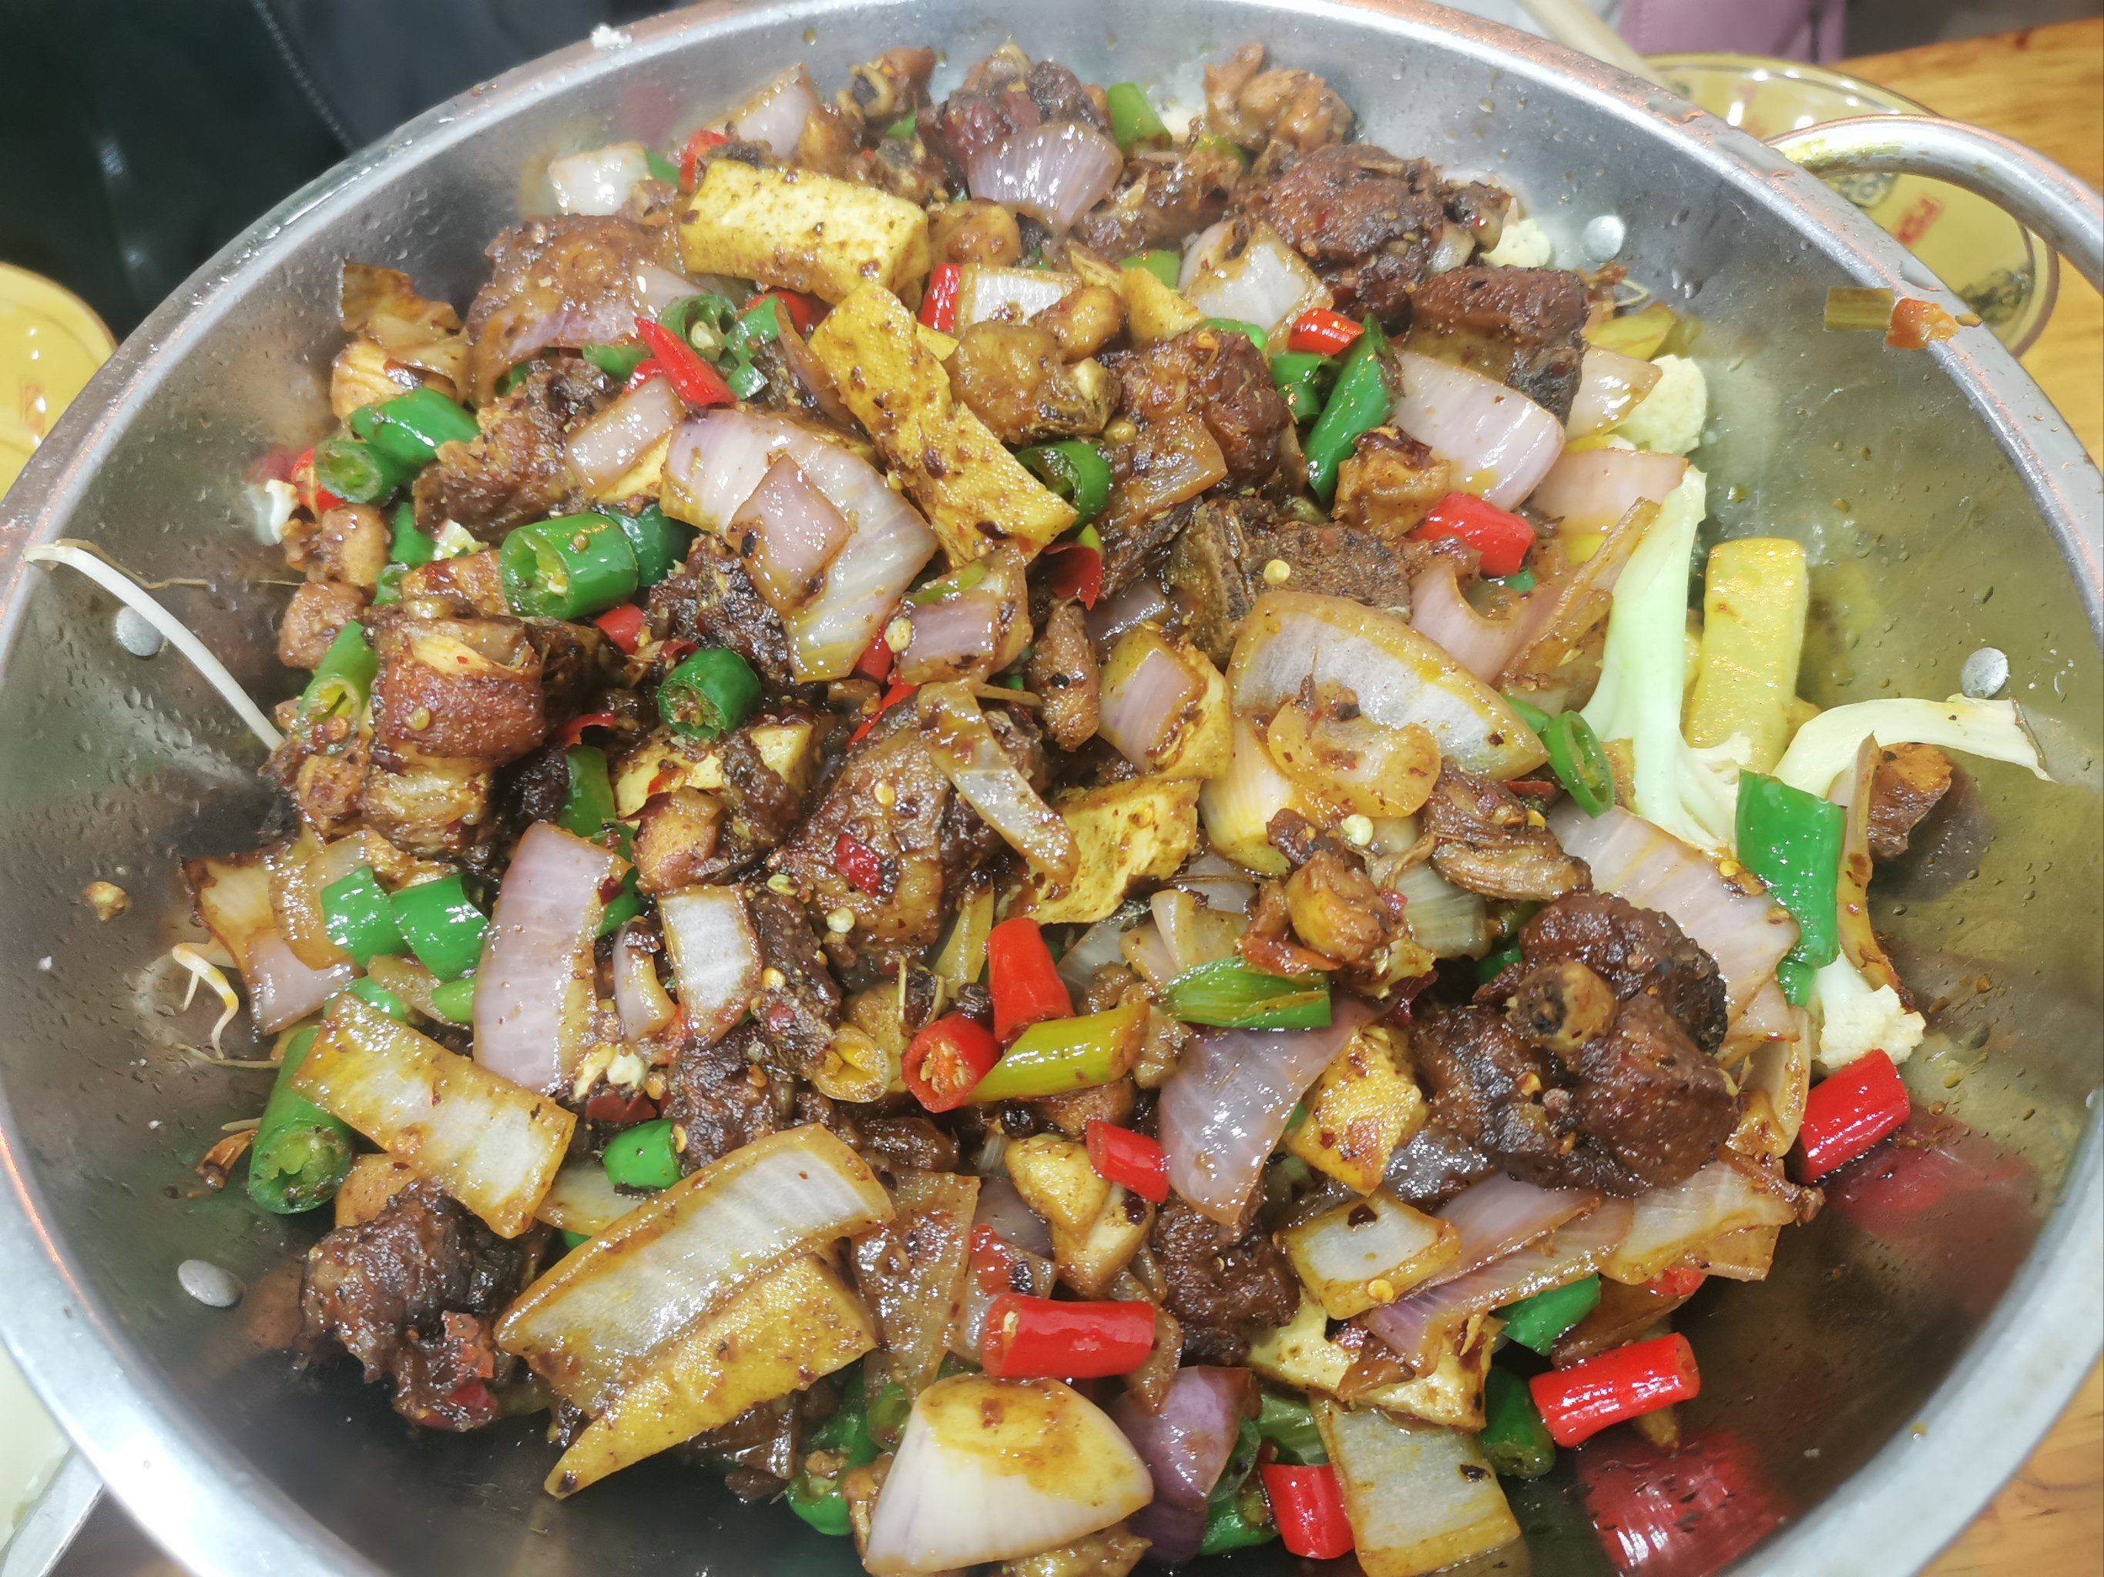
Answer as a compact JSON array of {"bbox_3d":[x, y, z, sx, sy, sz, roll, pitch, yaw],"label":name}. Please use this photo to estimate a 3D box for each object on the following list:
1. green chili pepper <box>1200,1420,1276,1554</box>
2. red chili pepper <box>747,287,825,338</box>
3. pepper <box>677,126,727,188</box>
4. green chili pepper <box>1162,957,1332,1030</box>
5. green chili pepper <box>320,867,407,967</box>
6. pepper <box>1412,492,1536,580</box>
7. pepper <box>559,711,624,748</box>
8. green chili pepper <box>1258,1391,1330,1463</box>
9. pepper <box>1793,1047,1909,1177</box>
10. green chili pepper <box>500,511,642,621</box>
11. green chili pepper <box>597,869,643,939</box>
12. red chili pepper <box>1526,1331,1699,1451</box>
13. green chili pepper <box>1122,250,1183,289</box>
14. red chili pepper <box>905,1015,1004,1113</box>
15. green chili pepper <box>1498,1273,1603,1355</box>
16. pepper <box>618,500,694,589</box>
[{"bbox_3d":[0.028,0.104,0.244,0.013,0.013,0.019,10,59,7],"label":"green chili pepper"},{"bbox_3d":[-0.054,-0.094,0.328,0.017,0.011,0.011,12,58,9],"label":"red chili pepper"},{"bbox_3d":[-0.082,-0.146,0.383,0.012,0.012,0.015,12,59,9],"label":"pepper"},{"bbox_3d":[0.028,0.029,0.234,0.026,0.009,0.011,5,57,4],"label":"green chili pepper"},{"bbox_3d":[-0.128,0.024,0.306,0.012,0.010,0.017,-26,73,-13],"label":"green chili pepper"},{"bbox_3d":[0.075,-0.045,0.291,0.020,0.010,0.010,28,61,12],"label":"pepper"},{"bbox_3d":[-0.087,-0.011,0.311,0.011,0.008,0.009,-10,58,-4],"label":"pepper"},{"bbox_3d":[0.033,0.087,0.222,0.013,0.010,0.010,-7,57,-5],"label":"green chili pepper"},{"bbox_3d":[0.125,0.051,0.257,0.018,0.011,0.011,-29,62,-16],"label":"pepper"},{"bbox_3d":[-0.085,-0.040,0.292,0.018,0.017,0.017,35,36,21],"label":"green chili pepper"},{"bbox_3d":[-0.067,0.018,0.258,0.011,0.010,0.014,17,59,11],"label":"green chili pepper"},{"bbox_3d":[0.075,0.081,0.220,0.021,0.009,0.010,-14,58,-9],"label":"red chili pepper"},{"bbox_3d":[0.023,-0.115,0.370,0.012,0.012,0.015,-1,64,2],"label":"green chili pepper"},{"bbox_3d":[-0.016,0.044,0.263,0.013,0.013,0.013,32,31,21],"label":"red chili pepper"},{"bbox_3d":[0.069,0.073,0.228,0.015,0.010,0.011,-22,60,-14],"label":"green chili pepper"},{"bbox_3d":[-0.071,-0.043,0.292,0.018,0.015,0.015,-12,58,-7],"label":"pepper"}]

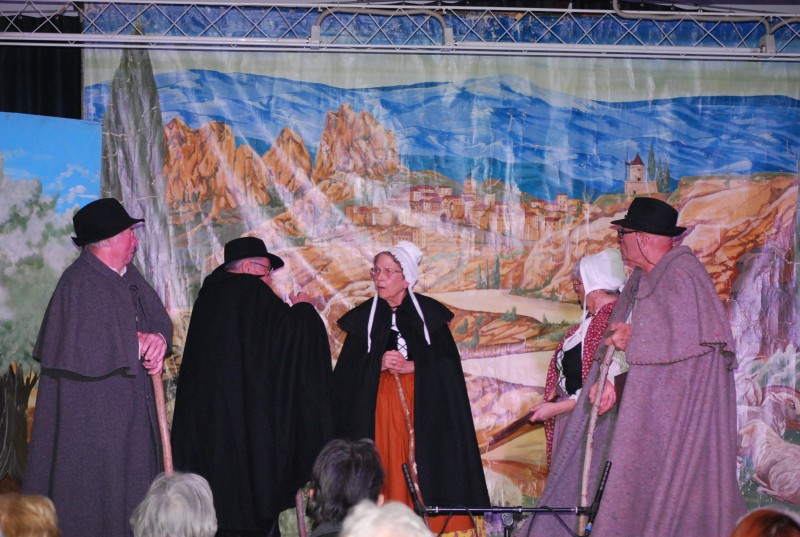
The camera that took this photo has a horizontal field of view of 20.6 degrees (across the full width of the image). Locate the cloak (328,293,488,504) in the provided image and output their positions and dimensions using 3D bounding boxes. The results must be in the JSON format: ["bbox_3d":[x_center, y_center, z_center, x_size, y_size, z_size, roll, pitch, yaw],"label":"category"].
[{"bbox_3d":[0.029,0.614,9.950,0.760,1.020,0.500,0,0,7],"label":"cloak"}]

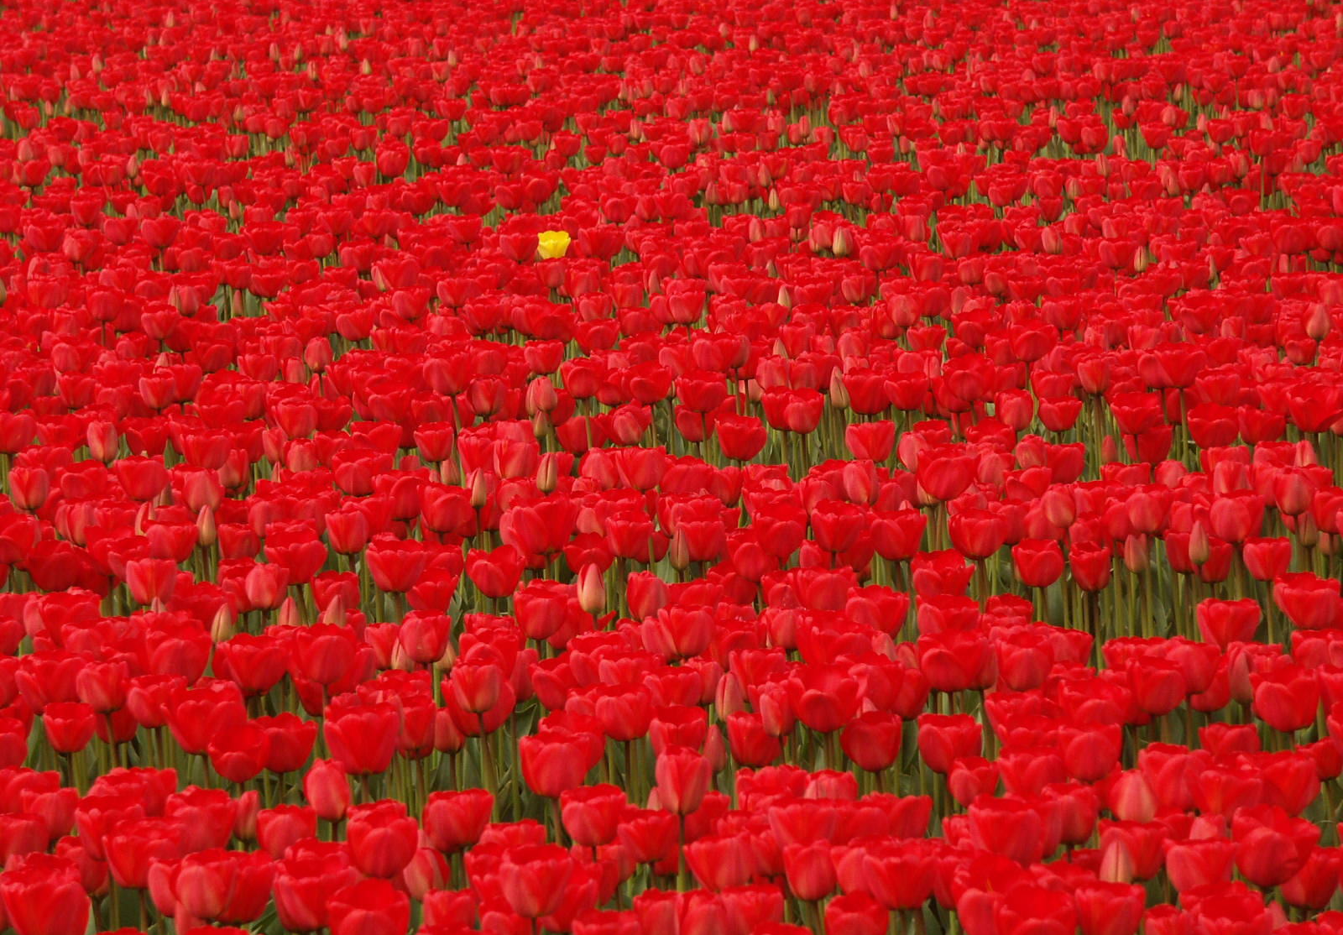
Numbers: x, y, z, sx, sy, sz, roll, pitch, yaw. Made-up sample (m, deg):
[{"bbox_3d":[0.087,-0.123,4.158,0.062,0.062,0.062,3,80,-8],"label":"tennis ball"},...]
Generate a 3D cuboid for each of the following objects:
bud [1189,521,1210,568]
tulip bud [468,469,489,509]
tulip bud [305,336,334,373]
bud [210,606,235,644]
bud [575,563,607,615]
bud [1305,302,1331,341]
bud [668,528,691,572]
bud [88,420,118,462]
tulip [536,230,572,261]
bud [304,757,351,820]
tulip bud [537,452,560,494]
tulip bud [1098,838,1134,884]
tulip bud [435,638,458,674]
[{"bbox_3d":[0.645,0.093,9.422,0.026,0.056,0.026,-1,6,0],"label":"bud"},{"bbox_3d":[-0.260,0.029,10.409,0.023,0.055,0.023,5,6,0],"label":"tulip bud"},{"bbox_3d":[-0.541,-0.172,11.864,0.043,0.055,0.043,0,6,0],"label":"tulip bud"},{"bbox_3d":[-0.545,0.191,9.379,0.027,0.050,0.027,12,6,0],"label":"bud"},{"bbox_3d":[-0.097,0.146,9.309,0.033,0.061,0.033,-6,6,0],"label":"bud"},{"bbox_3d":[1.043,-0.235,12.444,0.037,0.062,0.037,2,6,0],"label":"bud"},{"bbox_3d":[0.011,0.104,9.761,0.025,0.056,0.025,0,6,0],"label":"bud"},{"bbox_3d":[-0.818,-0.037,11.118,0.044,0.062,0.044,-2,6,0],"label":"bud"},{"bbox_3d":[-0.213,-0.401,13.967,0.061,0.053,0.061,0,6,0],"label":"tulip"},{"bbox_3d":[-0.351,0.330,7.893,0.048,0.065,0.048,-6,6,0],"label":"bud"},{"bbox_3d":[-0.177,0.008,11.078,0.031,0.060,0.031,3,6,0],"label":"tulip bud"},{"bbox_3d":[0.434,0.390,7.521,0.034,0.052,0.034,0,6,0],"label":"tulip bud"},{"bbox_3d":[-0.270,0.220,9.203,0.030,0.050,0.030,3,6,0],"label":"tulip bud"}]

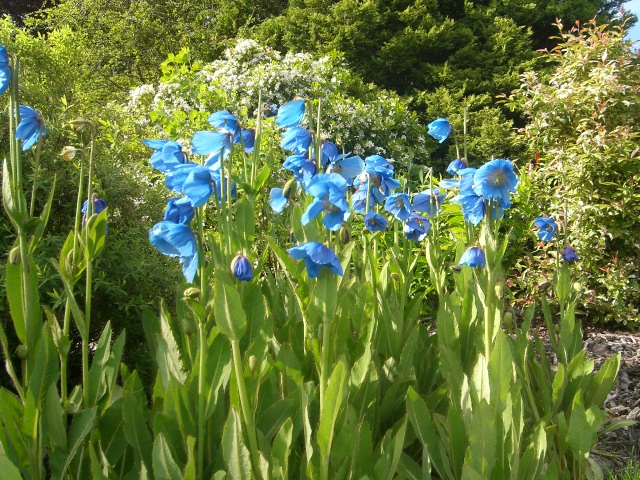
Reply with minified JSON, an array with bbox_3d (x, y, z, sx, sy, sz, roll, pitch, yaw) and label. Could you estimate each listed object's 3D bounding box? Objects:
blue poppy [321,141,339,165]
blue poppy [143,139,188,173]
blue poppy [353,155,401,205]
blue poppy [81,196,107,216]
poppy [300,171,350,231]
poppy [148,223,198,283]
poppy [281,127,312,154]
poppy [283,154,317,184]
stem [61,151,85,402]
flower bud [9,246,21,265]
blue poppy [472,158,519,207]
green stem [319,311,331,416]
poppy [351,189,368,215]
[{"bbox_3d":[0.023,-0.191,1.530,0.055,0.060,0.050,6,8,44],"label":"blue poppy"},{"bbox_3d":[-0.312,-0.171,1.420,0.080,0.068,0.075,-2,6,-19],"label":"blue poppy"},{"bbox_3d":[0.130,-0.140,1.620,0.105,0.108,0.075,0,8,0],"label":"blue poppy"},{"bbox_3d":[-0.564,-0.083,1.750,0.062,0.055,0.060,2,8,17],"label":"blue poppy"},{"bbox_3d":[0.012,-0.082,1.500,0.105,0.120,0.080,-1,8,-6],"label":"poppy"},{"bbox_3d":[-0.296,0.023,1.420,0.090,0.125,0.090,-6,10,-38],"label":"poppy"},{"bbox_3d":[-0.053,-0.227,1.600,0.070,0.066,0.066,-5,9,-31],"label":"poppy"},{"bbox_3d":[-0.047,-0.161,1.600,0.070,0.070,0.068,-6,10,-38],"label":"poppy"},{"bbox_3d":[-0.571,0.084,1.620,0.028,0.580,0.026,4,6,0],"label":"stem"},{"bbox_3d":[-0.652,0.033,1.500,0.025,0.038,0.026,0,6,0],"label":"flower bud"},{"bbox_3d":[0.390,-0.125,1.560,0.102,0.108,0.055,0,6,-3],"label":"blue poppy"},{"bbox_3d":[0.009,0.248,1.420,0.017,0.218,0.017,3,6,0],"label":"green stem"},{"bbox_3d":[0.090,-0.083,1.520,0.048,0.056,0.048,3,6,23],"label":"poppy"}]

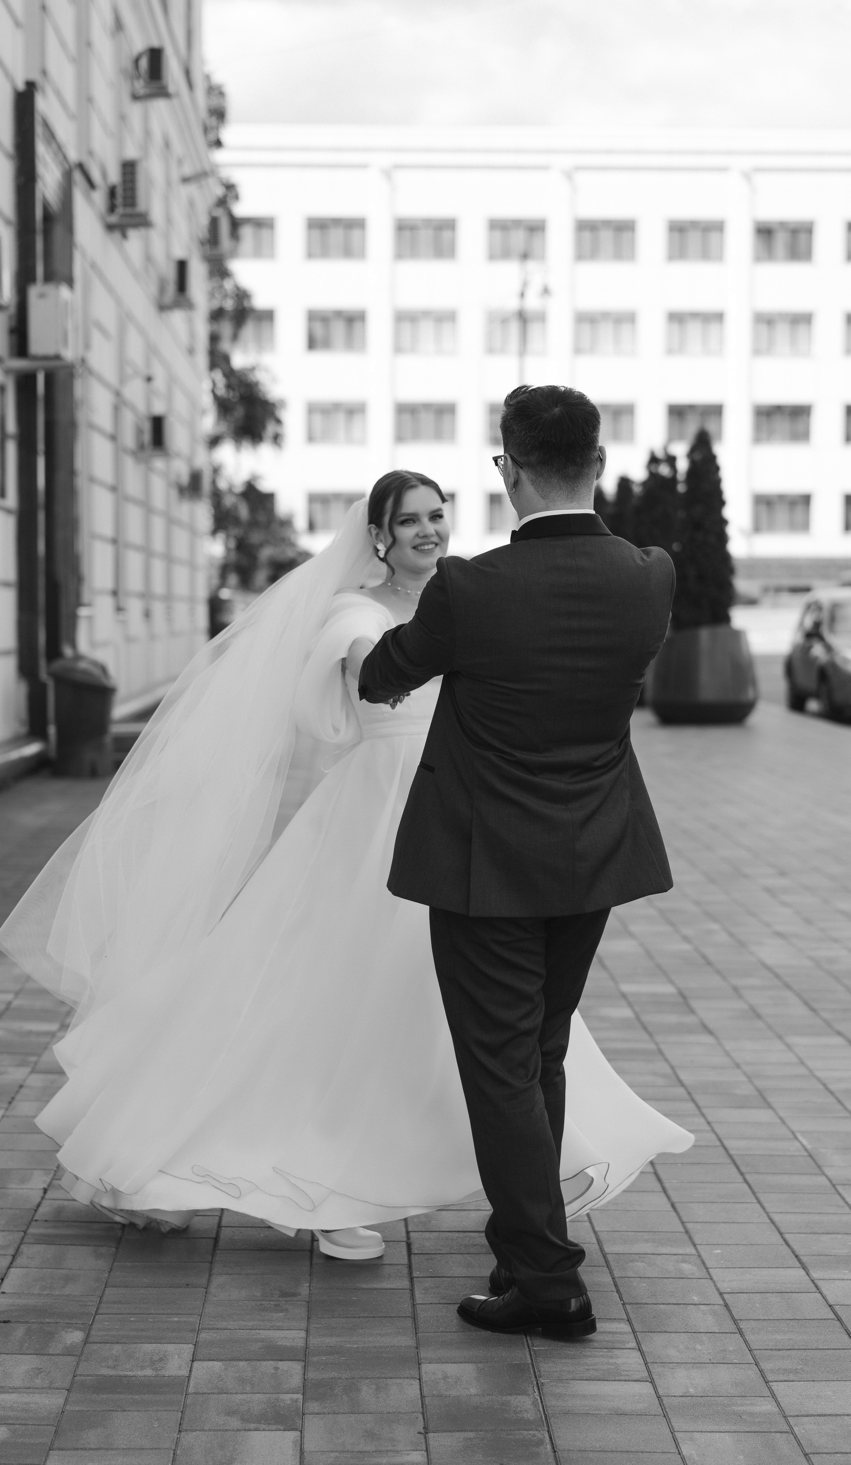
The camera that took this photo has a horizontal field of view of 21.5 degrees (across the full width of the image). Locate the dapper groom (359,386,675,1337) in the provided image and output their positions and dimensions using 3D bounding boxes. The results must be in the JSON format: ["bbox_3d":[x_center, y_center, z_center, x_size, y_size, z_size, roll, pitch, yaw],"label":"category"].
[{"bbox_3d":[0.185,0.240,4.380,0.570,1.800,0.600,-2,4,-26],"label":"dapper groom"}]

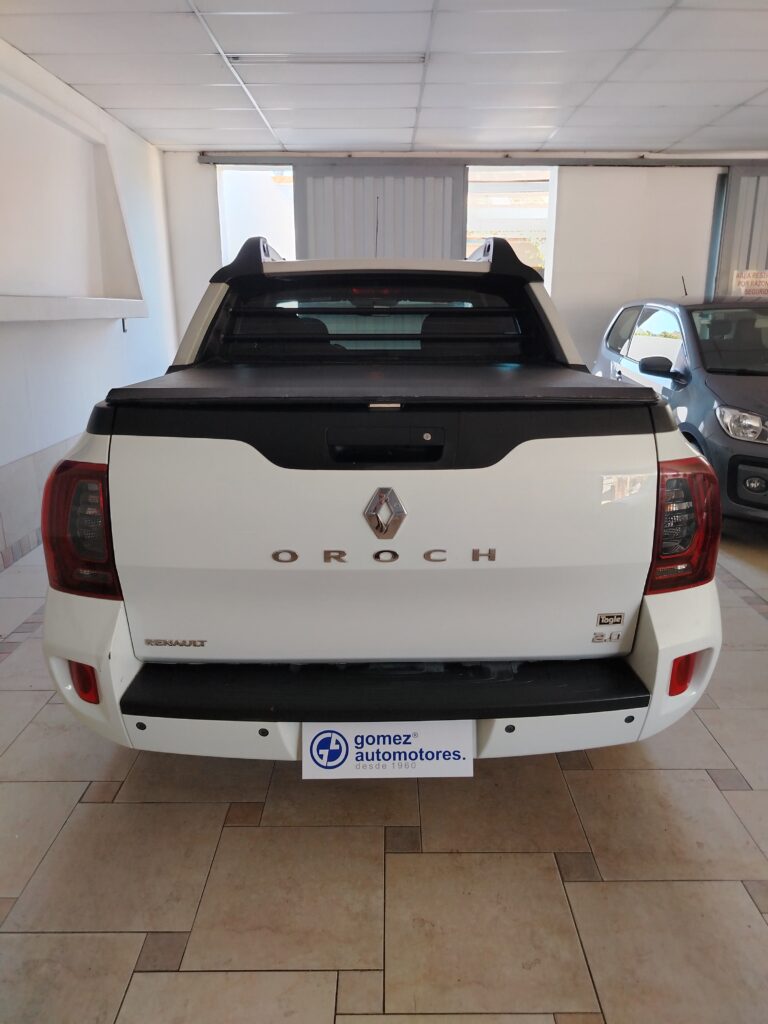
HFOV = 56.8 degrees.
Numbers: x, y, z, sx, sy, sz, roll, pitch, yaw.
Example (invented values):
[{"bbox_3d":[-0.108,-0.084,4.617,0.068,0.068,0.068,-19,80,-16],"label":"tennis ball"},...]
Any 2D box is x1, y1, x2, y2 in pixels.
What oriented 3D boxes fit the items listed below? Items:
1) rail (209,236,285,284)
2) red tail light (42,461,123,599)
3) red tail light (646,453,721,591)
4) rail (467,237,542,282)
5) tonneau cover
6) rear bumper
[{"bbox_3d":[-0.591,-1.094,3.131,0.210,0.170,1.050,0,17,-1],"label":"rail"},{"bbox_3d":[-0.767,0.032,1.826,0.240,0.355,0.250,0,17,-1],"label":"red tail light"},{"bbox_3d":[0.768,0.019,1.864,0.240,0.355,0.250,0,17,-1],"label":"red tail light"},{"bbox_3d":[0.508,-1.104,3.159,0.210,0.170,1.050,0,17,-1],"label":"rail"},{"bbox_3d":[-0.008,-0.419,2.236,1.270,0.052,1.250,0,15,-1],"label":"tonneau cover"},{"bbox_3d":[0.004,0.377,1.833,1.790,0.355,0.440,0,17,-1],"label":"rear bumper"}]

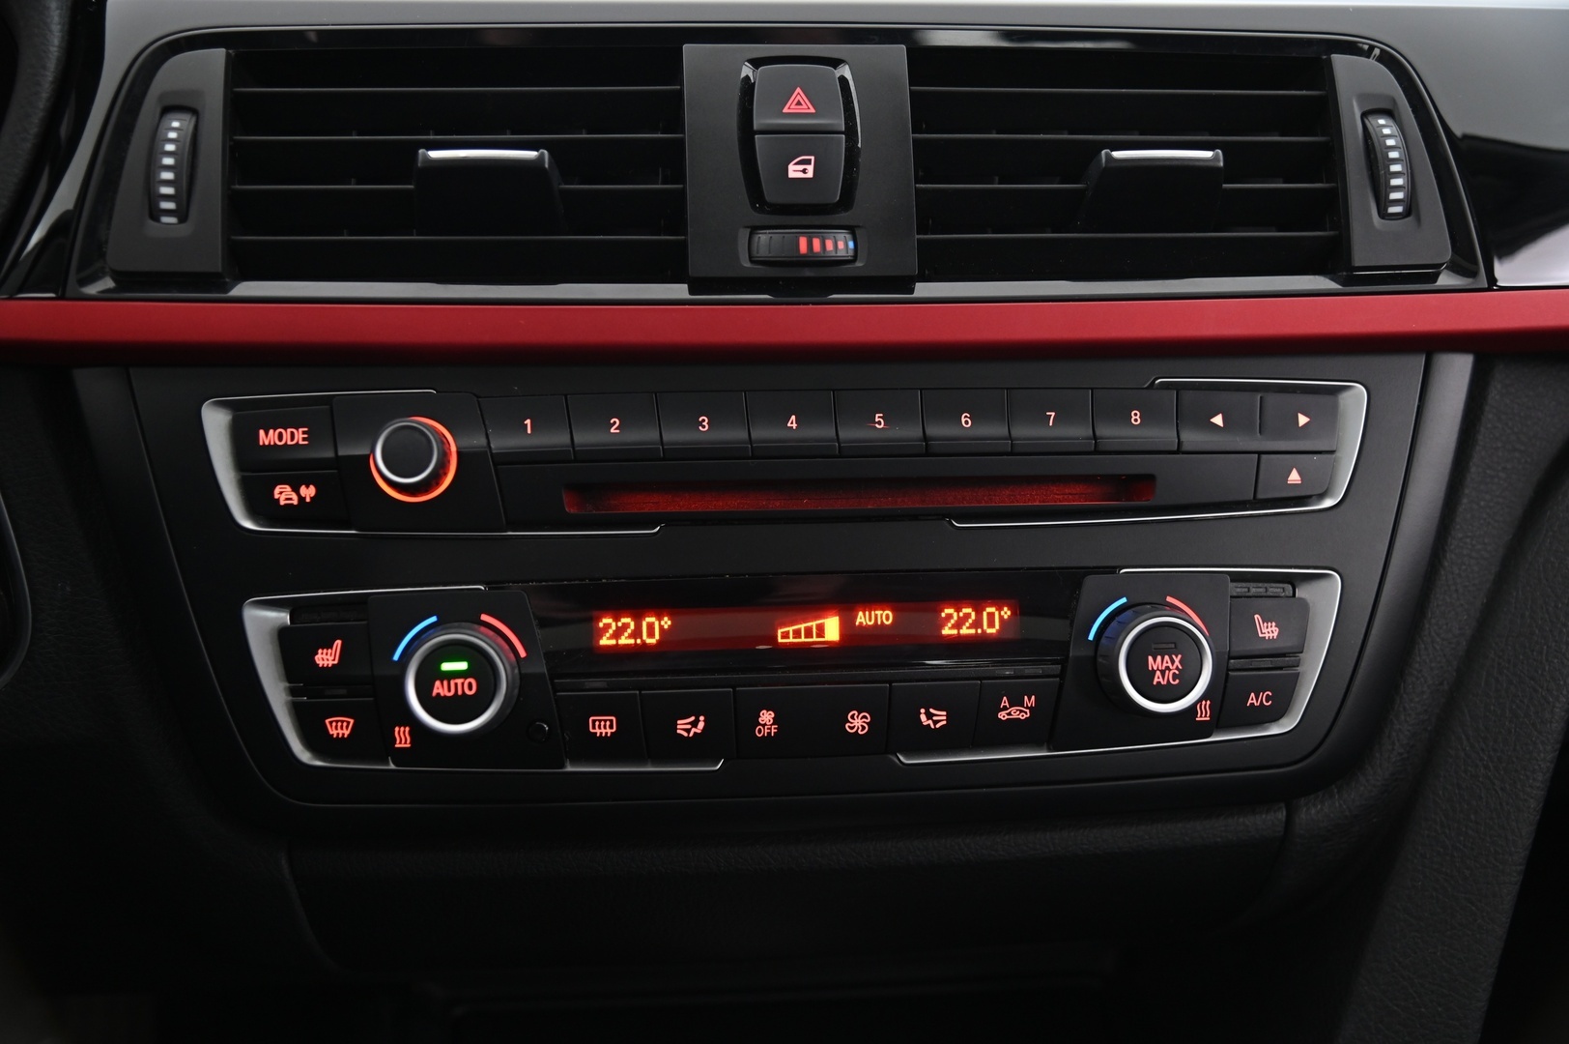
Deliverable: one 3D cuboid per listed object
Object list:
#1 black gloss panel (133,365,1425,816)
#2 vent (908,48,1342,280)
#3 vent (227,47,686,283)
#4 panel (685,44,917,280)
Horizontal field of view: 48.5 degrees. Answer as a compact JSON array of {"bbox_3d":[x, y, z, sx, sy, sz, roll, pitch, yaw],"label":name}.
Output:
[{"bbox_3d":[0.004,0.010,0.370,0.276,0.089,0.030,-1,-2,-7],"label":"black gloss panel"},{"bbox_3d":[0.077,-0.080,0.396,0.096,0.048,0.030,-1,-3,-10],"label":"vent"},{"bbox_3d":[-0.072,-0.079,0.388,0.099,0.049,0.030,-1,-3,-2],"label":"vent"},{"bbox_3d":[0.003,-0.079,0.384,0.049,0.050,0.020,-1,-3,-5],"label":"panel"}]

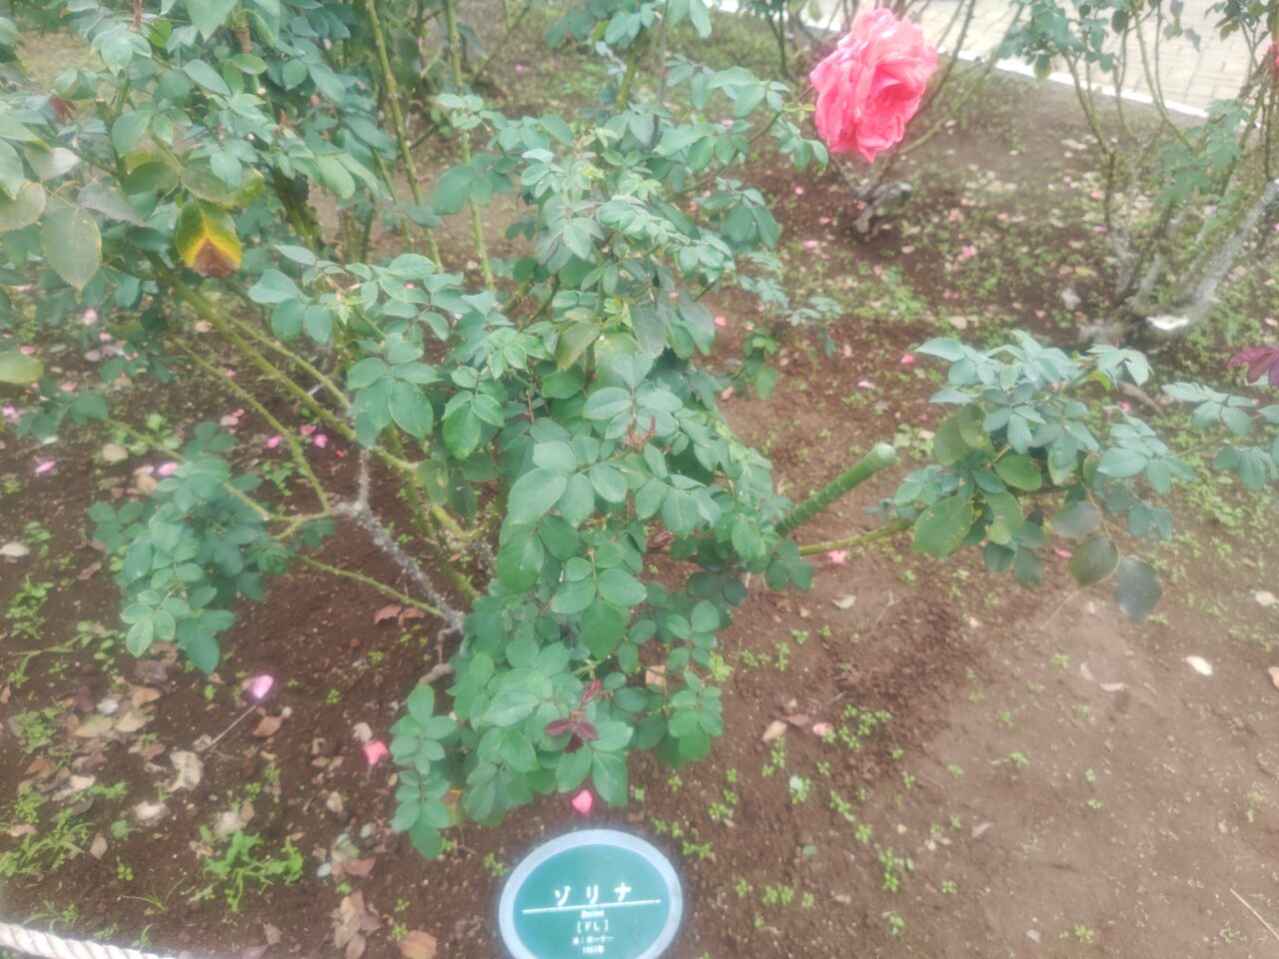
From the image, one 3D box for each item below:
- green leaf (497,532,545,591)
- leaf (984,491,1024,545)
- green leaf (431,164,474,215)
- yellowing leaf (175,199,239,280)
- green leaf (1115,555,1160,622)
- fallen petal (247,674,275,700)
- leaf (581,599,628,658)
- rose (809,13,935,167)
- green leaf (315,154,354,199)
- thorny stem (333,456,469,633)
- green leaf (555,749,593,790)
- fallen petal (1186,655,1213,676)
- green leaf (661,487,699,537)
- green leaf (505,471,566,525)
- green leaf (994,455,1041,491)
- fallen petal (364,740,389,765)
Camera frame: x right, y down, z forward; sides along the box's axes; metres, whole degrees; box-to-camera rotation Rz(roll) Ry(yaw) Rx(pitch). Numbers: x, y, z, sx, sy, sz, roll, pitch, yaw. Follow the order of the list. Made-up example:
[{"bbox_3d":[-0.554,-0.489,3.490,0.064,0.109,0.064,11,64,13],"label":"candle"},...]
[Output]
[{"bbox_3d":[-0.125,0.086,0.890,0.047,0.010,0.064,15,80,9],"label":"green leaf"},{"bbox_3d":[0.428,0.046,1.000,0.040,0.012,0.066,-12,76,18],"label":"leaf"},{"bbox_3d":[-0.220,-0.341,1.002,0.041,0.011,0.066,39,79,0],"label":"green leaf"},{"bbox_3d":[-0.406,-0.227,0.800,0.060,0.072,0.012,-15,4,-22],"label":"yellowing leaf"},{"bbox_3d":[0.559,0.123,0.960,0.051,0.012,0.075,-4,73,25],"label":"green leaf"},{"bbox_3d":[-0.703,0.384,1.575,0.041,0.014,0.046,12,47,12],"label":"fallen petal"},{"bbox_3d":[-0.036,0.152,0.862,0.045,0.011,0.057,-5,66,-3],"label":"leaf"},{"bbox_3d":[0.165,-0.278,0.600,0.084,0.094,0.060,-34,26,-25],"label":"rose"},{"bbox_3d":[-0.365,-0.364,1.020,0.031,0.010,0.061,-36,91,-6],"label":"green leaf"},{"bbox_3d":[-0.374,0.098,1.330,0.200,0.240,0.120,-4,47,0],"label":"thorny stem"},{"bbox_3d":[-0.081,0.370,1.080,0.037,0.012,0.064,34,66,13],"label":"green leaf"},{"bbox_3d":[1.018,0.334,1.541,0.028,0.012,0.049,-20,41,-24],"label":"fallen petal"},{"bbox_3d":[0.044,0.038,0.950,0.040,0.012,0.057,-13,77,-1],"label":"green leaf"},{"bbox_3d":[-0.100,0.018,0.830,0.074,0.011,0.045,-42,73,-12],"label":"green leaf"},{"bbox_3d":[0.383,-0.006,0.862,0.046,0.011,0.033,34,87,23],"label":"green leaf"},{"bbox_3d":[-0.460,0.477,1.484,0.038,0.015,0.042,8,46,8],"label":"fallen petal"}]

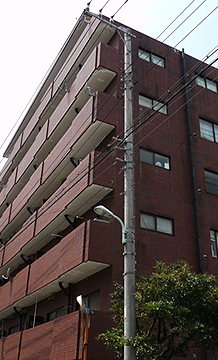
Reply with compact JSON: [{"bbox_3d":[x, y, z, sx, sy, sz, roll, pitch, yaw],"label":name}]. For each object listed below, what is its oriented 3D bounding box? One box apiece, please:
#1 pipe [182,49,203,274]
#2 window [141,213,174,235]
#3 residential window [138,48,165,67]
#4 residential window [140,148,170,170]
[{"bbox_3d":[3.471,-1.284,16.425,0.130,11.833,0.130,15,-31,-24],"label":"pipe"},{"bbox_3d":[1.745,1.613,14.084,1.440,0.608,0.120,15,-31,-24],"label":"window"},{"bbox_3d":[1.968,-5.618,17.932,1.440,0.569,0.120,15,-31,-24],"label":"residential window"},{"bbox_3d":[1.819,-0.806,15.371,1.440,0.614,0.120,15,-31,-24],"label":"residential window"}]

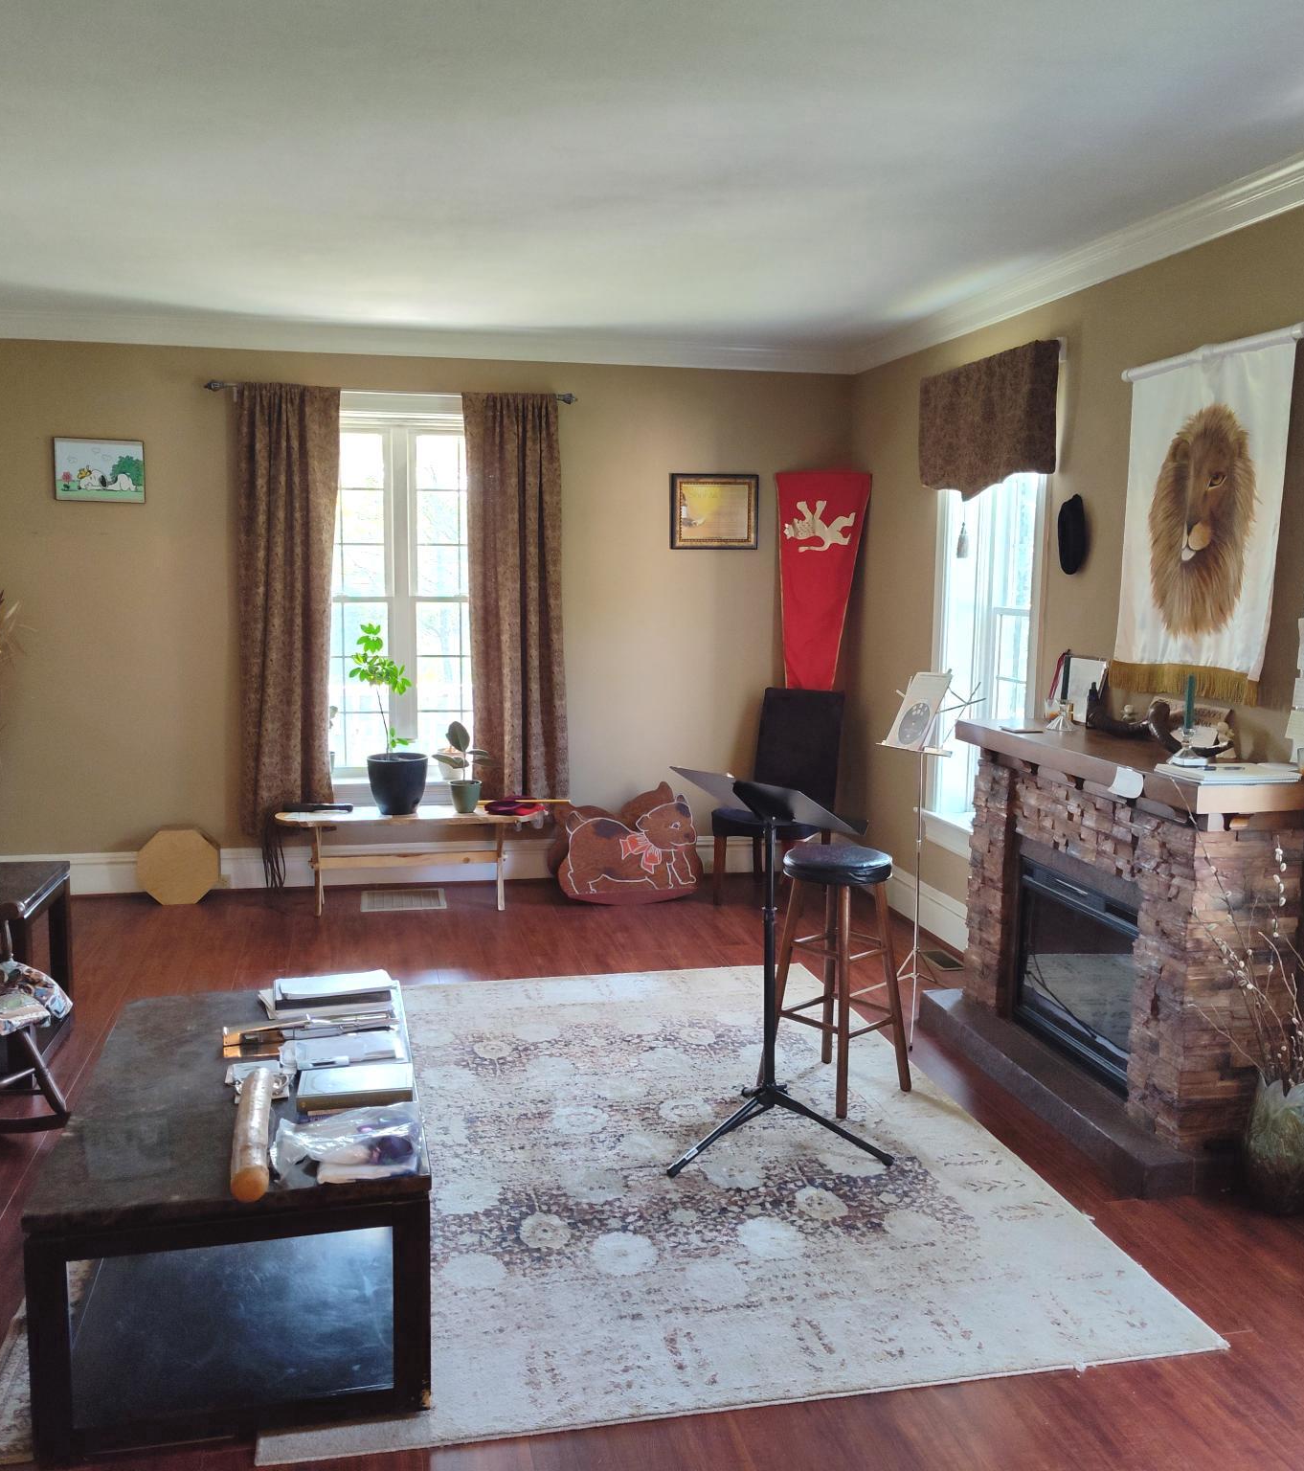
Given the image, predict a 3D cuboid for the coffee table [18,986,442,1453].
[{"bbox_3d":[-0.903,1.010,2.999,0.715,0.472,1.170,-1,8,-12],"label":"coffee table"}]

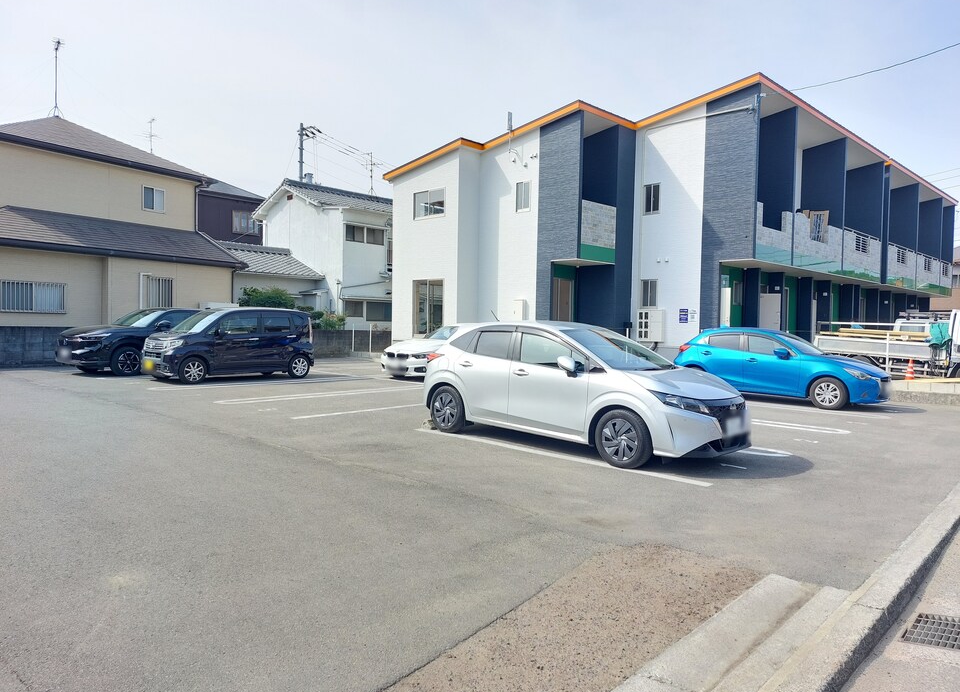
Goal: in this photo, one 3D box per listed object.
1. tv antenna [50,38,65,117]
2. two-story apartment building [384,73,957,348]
[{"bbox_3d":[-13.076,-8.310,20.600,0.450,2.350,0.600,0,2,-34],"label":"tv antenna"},{"bbox_3d":[11.185,-3.801,30.631,29.600,8.470,12.550,-1,2,-44],"label":"two-story apartment building"}]

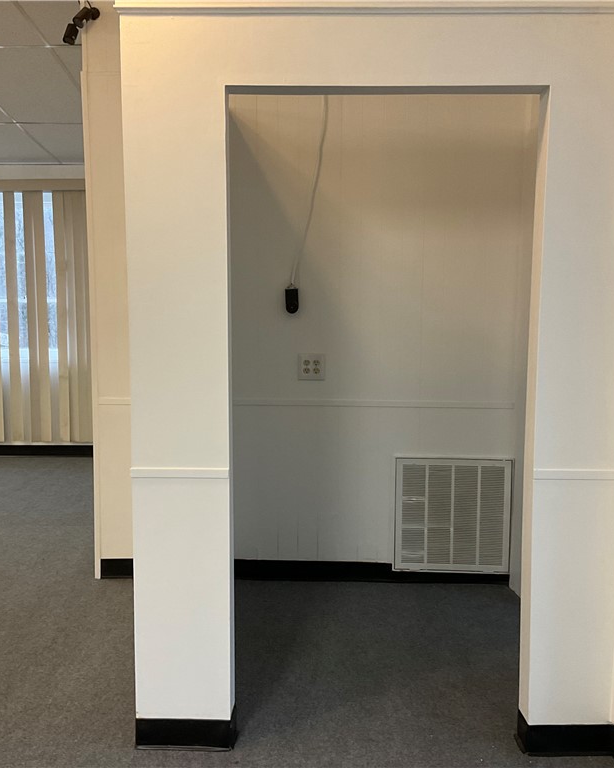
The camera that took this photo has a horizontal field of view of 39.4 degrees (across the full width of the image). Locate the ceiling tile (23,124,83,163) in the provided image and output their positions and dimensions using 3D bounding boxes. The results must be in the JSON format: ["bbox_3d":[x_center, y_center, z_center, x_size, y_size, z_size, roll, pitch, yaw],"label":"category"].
[{"bbox_3d":[-1.684,-1.813,6.414,0.580,0.030,0.960,0,-2,1],"label":"ceiling tile"}]

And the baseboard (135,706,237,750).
[{"bbox_3d":[-0.385,1.095,2.747,0.310,0.105,0.125,0,7,1],"label":"baseboard"}]

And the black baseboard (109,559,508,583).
[{"bbox_3d":[-0.018,0.924,4.210,2.010,0.100,0.020,0,7,2],"label":"black baseboard"}]

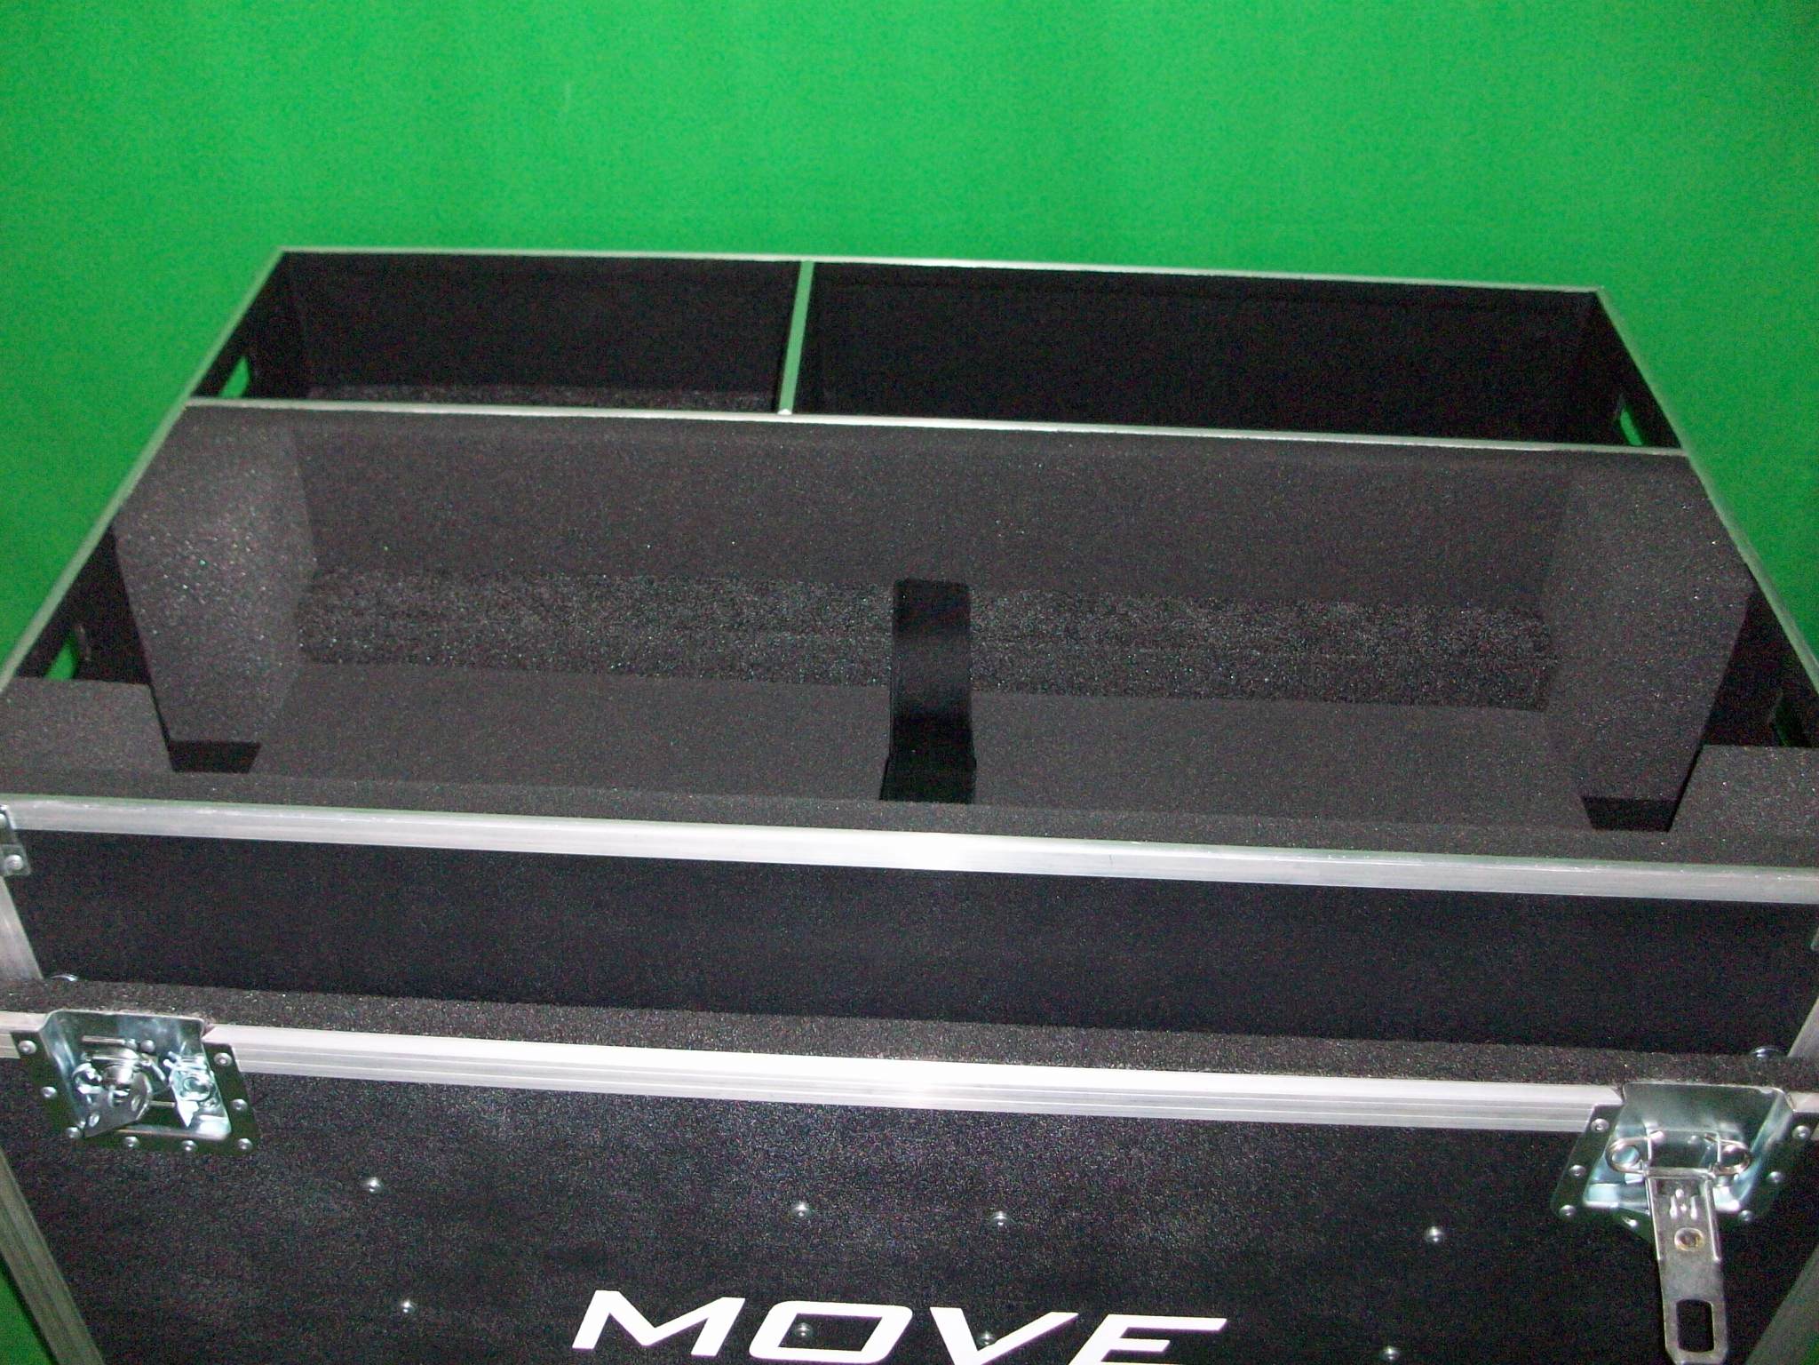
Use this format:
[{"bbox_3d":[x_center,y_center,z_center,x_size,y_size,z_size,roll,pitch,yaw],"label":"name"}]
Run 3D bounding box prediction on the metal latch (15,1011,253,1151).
[{"bbox_3d":[-0.402,0.211,0.943,0.113,0.095,0.021,2,40,1],"label":"metal latch"}]

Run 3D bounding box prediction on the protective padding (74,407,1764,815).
[{"bbox_3d":[0.009,-0.001,1.036,0.961,0.118,0.377,2,40,1],"label":"protective padding"}]

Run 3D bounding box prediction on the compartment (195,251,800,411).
[{"bbox_3d":[-0.272,-0.202,1.269,0.382,0.117,0.207,2,40,1],"label":"compartment"}]

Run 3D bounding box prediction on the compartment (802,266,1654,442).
[{"bbox_3d":[0.212,-0.181,1.266,0.574,0.126,0.211,2,40,1],"label":"compartment"}]

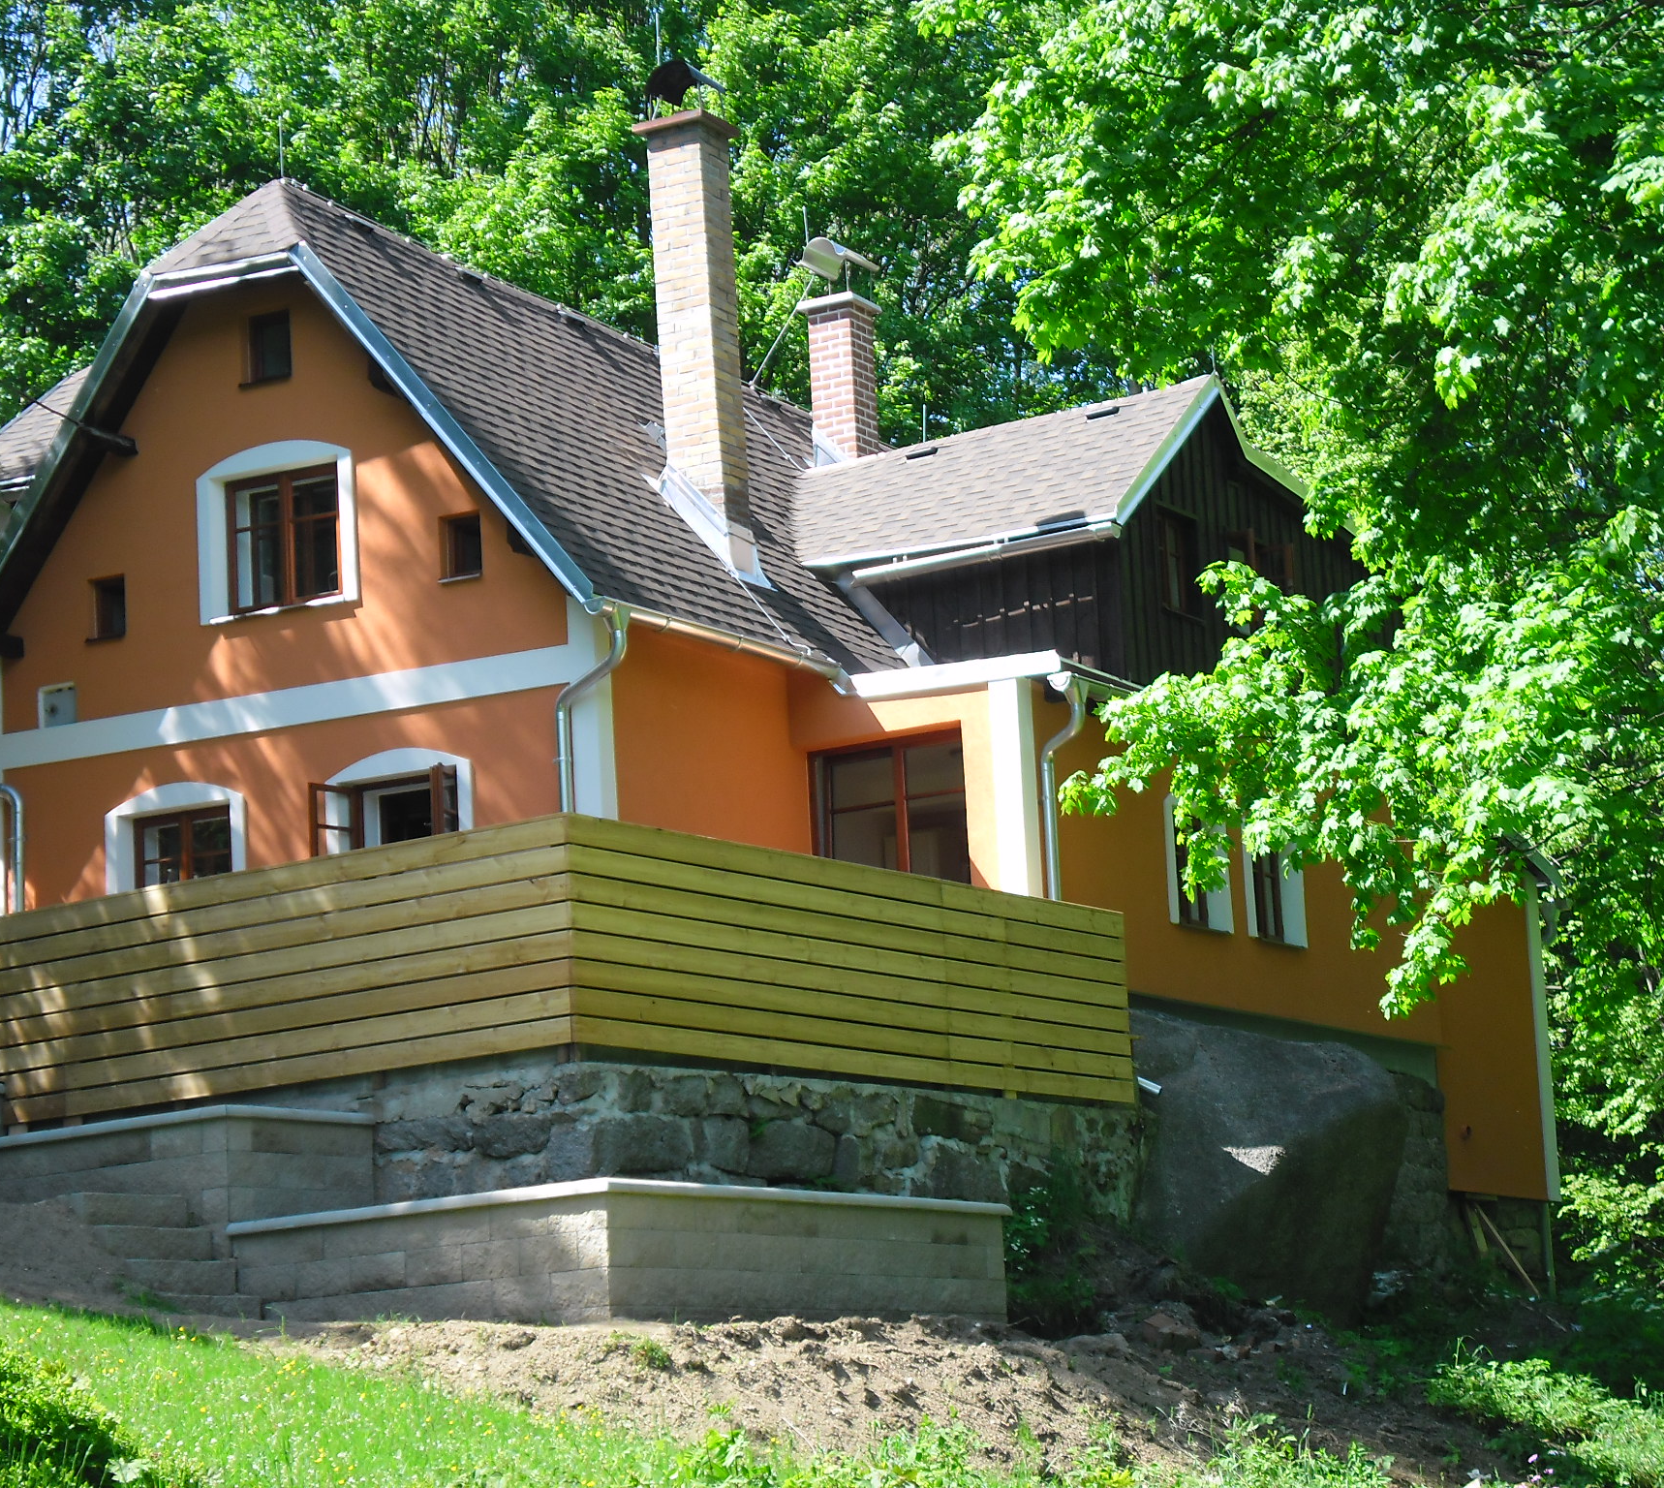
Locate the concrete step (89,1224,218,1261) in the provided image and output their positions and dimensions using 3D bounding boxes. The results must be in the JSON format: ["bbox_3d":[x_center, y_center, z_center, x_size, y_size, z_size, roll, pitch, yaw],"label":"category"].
[{"bbox_3d":[-3.798,2.782,23.363,0.260,0.200,0.830,-10,-12,32],"label":"concrete step"}]

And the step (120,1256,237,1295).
[{"bbox_3d":[-3.642,2.943,23.235,0.260,0.200,0.830,-10,-12,32],"label":"step"}]

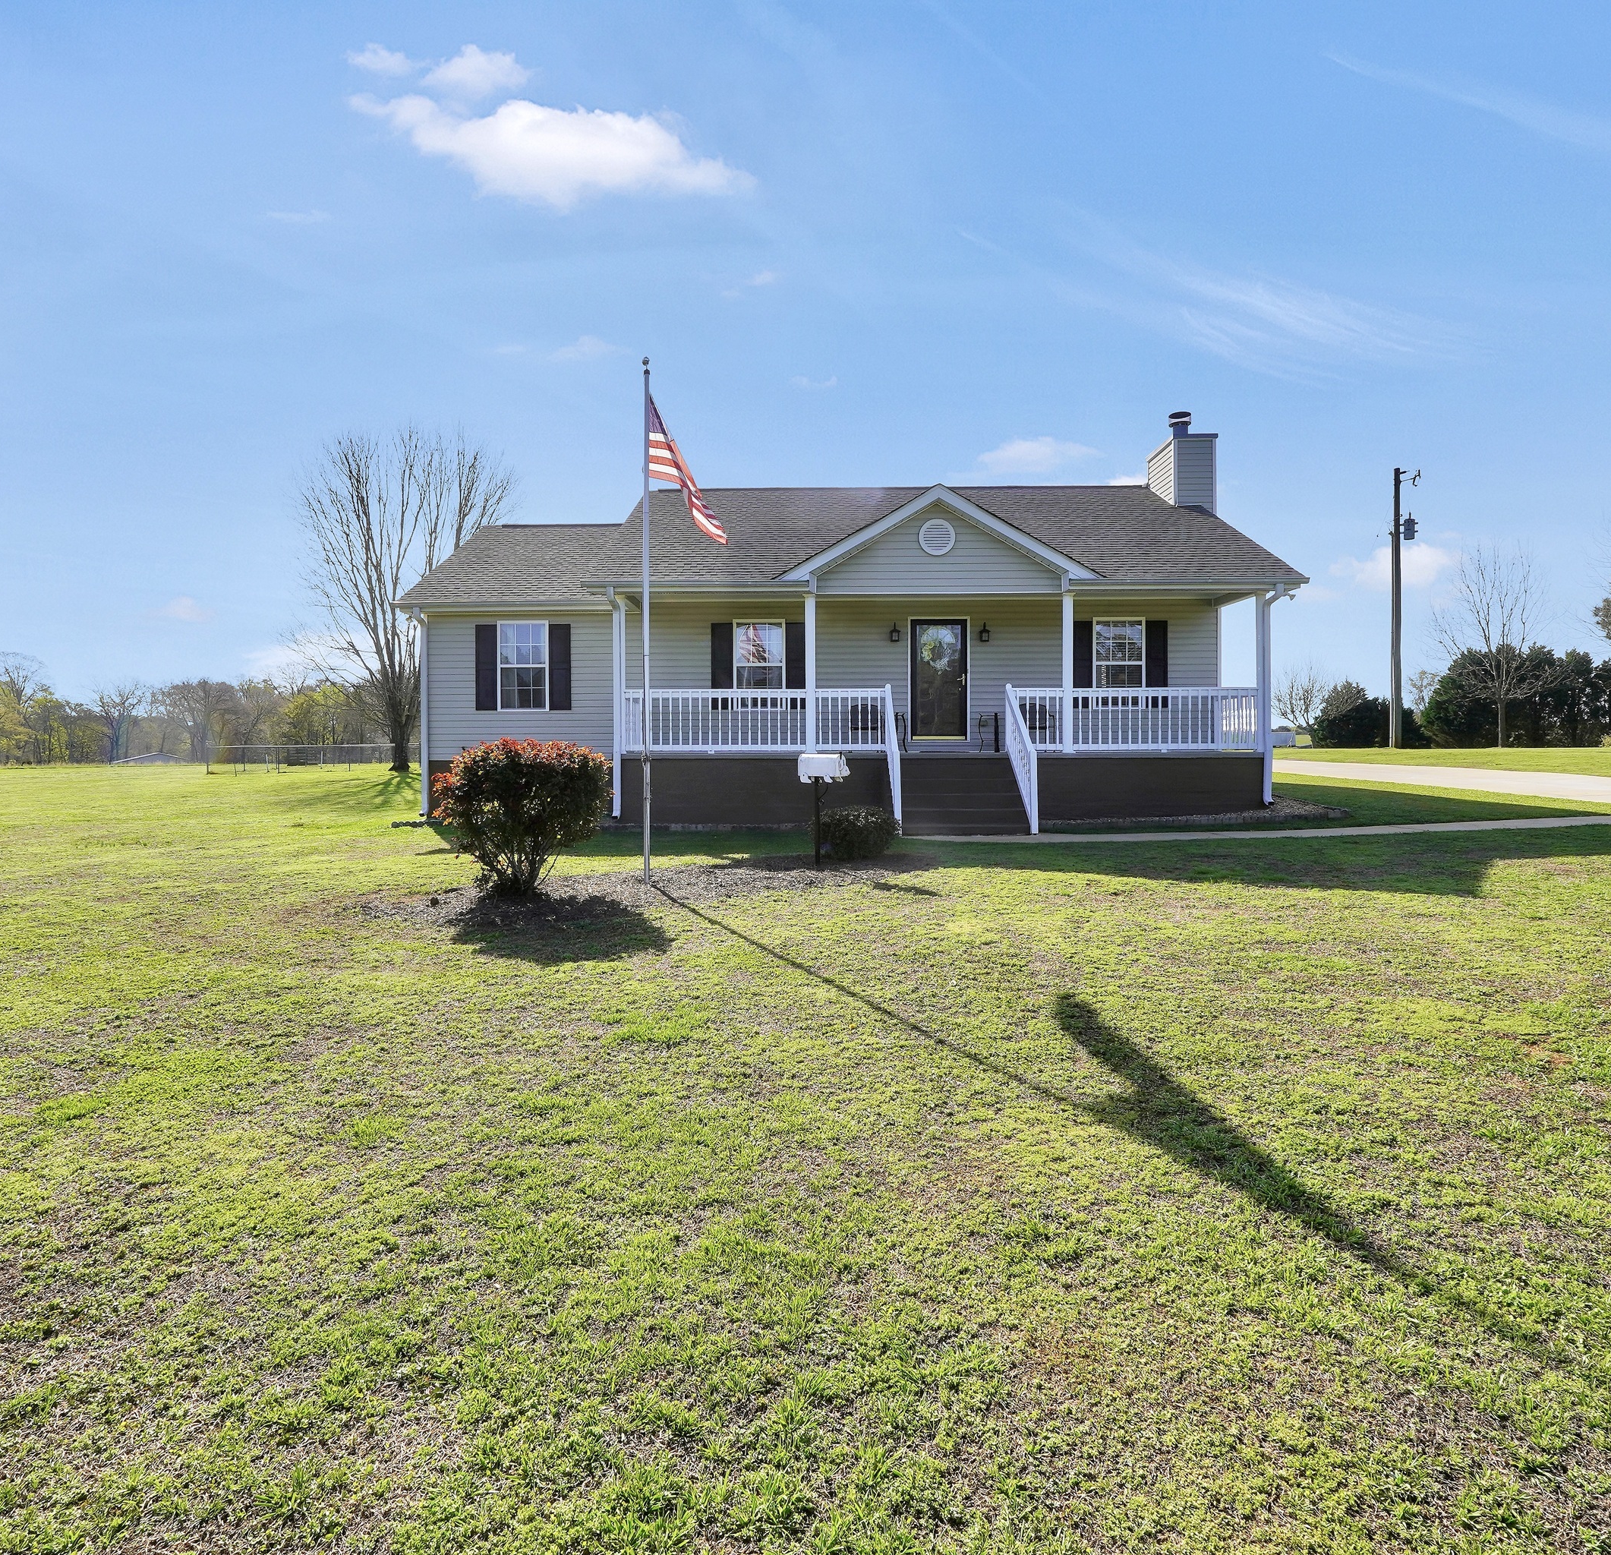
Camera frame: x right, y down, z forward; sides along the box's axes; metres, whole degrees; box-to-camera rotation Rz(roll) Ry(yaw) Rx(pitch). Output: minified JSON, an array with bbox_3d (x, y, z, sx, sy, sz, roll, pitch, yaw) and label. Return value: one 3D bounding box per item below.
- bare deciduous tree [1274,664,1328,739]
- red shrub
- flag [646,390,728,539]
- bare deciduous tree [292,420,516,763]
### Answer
[{"bbox_3d":[25.500,-3.850,50.000,3.400,4.300,3.400,0,2,0],"label":"bare deciduous tree"},{"bbox_3d":[-2.520,0.340,8.650,1.620,1.380,1.500,0,2,0],"label":"red shrub"},{"bbox_3d":[-1.080,-2.850,9.000,0.850,1.320,0.270,-1,2,-27],"label":"flag"},{"bbox_3d":[-16.200,-7.200,39.500,8.800,13.900,8.600,0,2,0],"label":"bare deciduous tree"}]

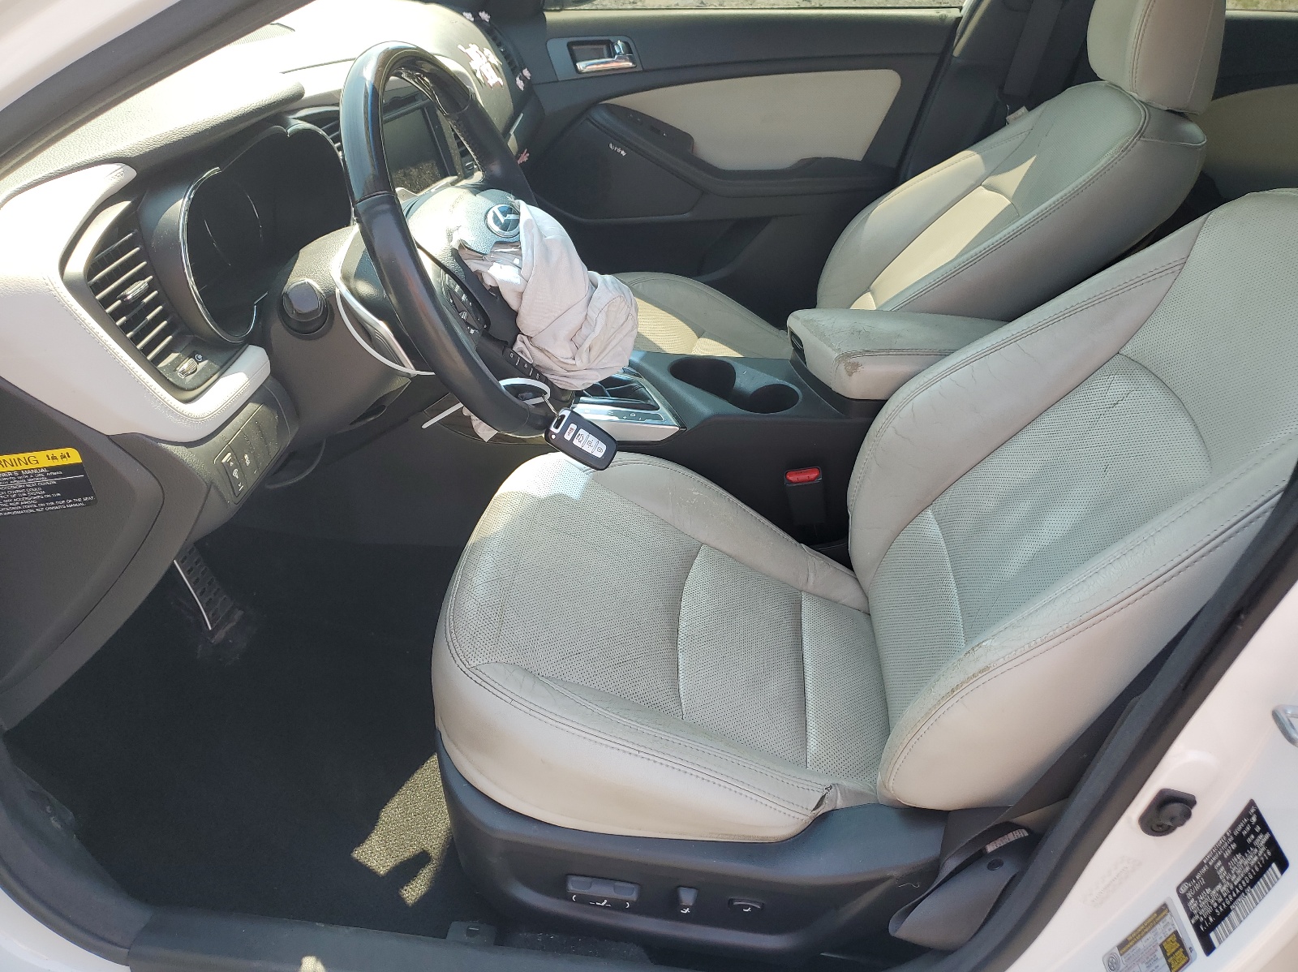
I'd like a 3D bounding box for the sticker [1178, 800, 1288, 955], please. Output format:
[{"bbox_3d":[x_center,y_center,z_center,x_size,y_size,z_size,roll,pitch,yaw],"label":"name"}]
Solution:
[{"bbox_3d":[0.392,0.265,0.658,0.003,0.100,0.052,13,32,-3],"label":"sticker"}]

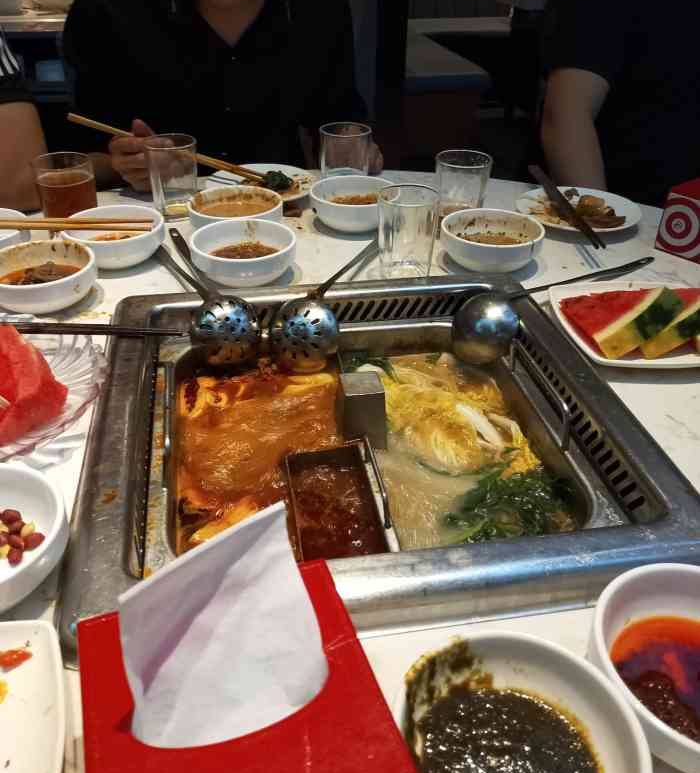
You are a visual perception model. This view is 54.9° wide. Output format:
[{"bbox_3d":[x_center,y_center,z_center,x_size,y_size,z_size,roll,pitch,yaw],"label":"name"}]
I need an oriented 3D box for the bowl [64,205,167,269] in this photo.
[{"bbox_3d":[-0.286,-0.181,0.835,0.119,0.046,0.119,1,37,0],"label":"bowl"}]

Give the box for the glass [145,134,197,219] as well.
[{"bbox_3d":[-0.240,-0.290,0.929,0.071,0.091,0.071,1,36,0],"label":"glass"}]

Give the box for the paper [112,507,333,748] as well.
[{"bbox_3d":[-0.053,0.098,0.278,0.086,0.090,0.041,-9,37,-14],"label":"paper"}]

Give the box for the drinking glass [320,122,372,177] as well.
[{"bbox_3d":[-0.006,-0.329,0.989,0.071,0.091,0.071,1,36,0],"label":"drinking glass"}]

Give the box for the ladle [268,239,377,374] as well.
[{"bbox_3d":[-0.004,-0.111,0.805,0.078,0.069,0.280,15,36,18],"label":"ladle"}]

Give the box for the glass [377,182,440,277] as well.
[{"bbox_3d":[0.065,-0.179,0.784,0.071,0.091,0.071,1,36,0],"label":"glass"}]

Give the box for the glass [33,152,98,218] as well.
[{"bbox_3d":[-0.366,-0.249,0.889,0.072,0.097,0.072,1,37,0],"label":"glass"}]

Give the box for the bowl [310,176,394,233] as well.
[{"bbox_3d":[0.007,-0.247,0.925,0.119,0.046,0.119,1,37,0],"label":"bowl"}]

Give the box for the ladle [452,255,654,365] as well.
[{"bbox_3d":[0.248,-0.097,0.784,0.296,0.068,0.078,-17,35,-26],"label":"ladle"}]

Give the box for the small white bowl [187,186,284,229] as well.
[{"bbox_3d":[-0.145,-0.218,0.872,0.117,0.044,0.117,1,36,-1],"label":"small white bowl"}]

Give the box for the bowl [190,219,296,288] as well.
[{"bbox_3d":[-0.121,-0.151,0.780,0.117,0.044,0.117,1,36,-1],"label":"bowl"}]

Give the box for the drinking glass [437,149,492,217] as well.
[{"bbox_3d":[0.145,-0.253,0.892,0.072,0.097,0.072,1,37,0],"label":"drinking glass"}]

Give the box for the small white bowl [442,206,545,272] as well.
[{"bbox_3d":[0.173,-0.174,0.828,0.119,0.046,0.119,1,37,0],"label":"small white bowl"}]

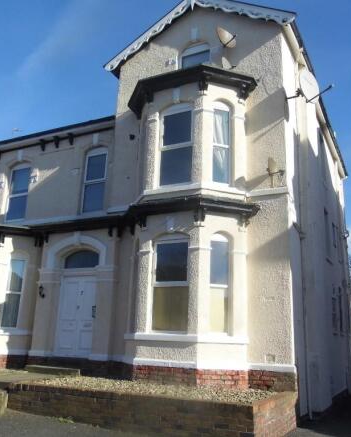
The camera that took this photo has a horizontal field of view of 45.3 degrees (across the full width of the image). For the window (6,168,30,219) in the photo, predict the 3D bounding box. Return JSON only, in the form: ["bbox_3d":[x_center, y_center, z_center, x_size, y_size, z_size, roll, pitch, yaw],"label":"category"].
[{"bbox_3d":[-4.941,-0.799,13.260,0.834,1.814,0.140,-6,-17,26],"label":"window"}]

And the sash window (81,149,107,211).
[{"bbox_3d":[-2.276,-1.080,11.964,0.751,1.943,0.140,-6,-17,26],"label":"sash window"}]

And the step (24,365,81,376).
[{"bbox_3d":[-2.813,3.637,10.060,1.584,0.149,0.403,-5,-17,25],"label":"step"}]

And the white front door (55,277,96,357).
[{"bbox_3d":[-2.697,2.635,11.430,1.231,2.115,0.140,-6,-17,26],"label":"white front door"}]

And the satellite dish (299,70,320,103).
[{"bbox_3d":[2.974,-2.908,9.345,0.720,0.739,0.192,13,-19,-36],"label":"satellite dish"}]

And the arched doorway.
[{"bbox_3d":[-2.507,2.149,10.903,1.354,2.784,0.365,-5,-17,25],"label":"arched doorway"}]

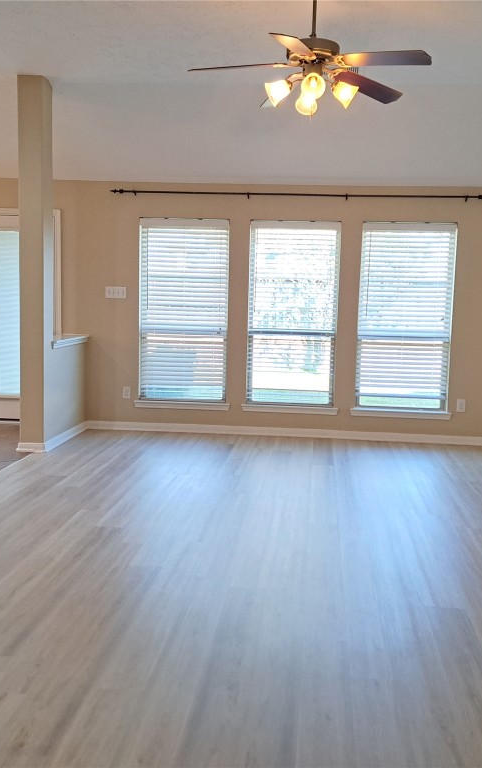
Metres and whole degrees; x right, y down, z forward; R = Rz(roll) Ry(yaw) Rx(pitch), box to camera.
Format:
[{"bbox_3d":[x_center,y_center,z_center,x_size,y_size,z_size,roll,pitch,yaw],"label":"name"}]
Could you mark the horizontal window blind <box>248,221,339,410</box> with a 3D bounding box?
[{"bbox_3d":[0.495,-0.665,6.809,0.853,1.755,0.060,2,7,6],"label":"horizontal window blind"}]

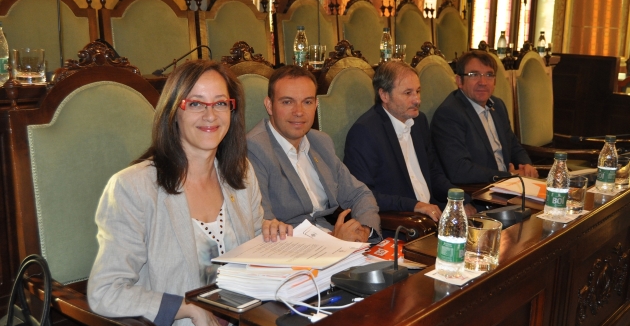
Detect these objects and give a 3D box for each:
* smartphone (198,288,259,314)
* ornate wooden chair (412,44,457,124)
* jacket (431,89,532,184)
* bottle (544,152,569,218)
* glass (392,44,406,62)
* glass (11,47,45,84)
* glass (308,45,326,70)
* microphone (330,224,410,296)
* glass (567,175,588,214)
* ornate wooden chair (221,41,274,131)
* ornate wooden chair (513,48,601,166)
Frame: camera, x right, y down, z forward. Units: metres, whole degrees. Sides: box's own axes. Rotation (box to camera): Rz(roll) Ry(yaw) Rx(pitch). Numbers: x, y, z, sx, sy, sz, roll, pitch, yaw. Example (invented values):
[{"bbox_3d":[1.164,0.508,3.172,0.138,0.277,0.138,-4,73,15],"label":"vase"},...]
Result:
[{"bbox_3d":[-0.175,0.281,1.398,0.131,0.008,0.066,8,13,37],"label":"smartphone"},{"bbox_3d":[0.745,0.082,3.112,0.640,1.230,0.560,10,14,42],"label":"ornate wooden chair"},{"bbox_3d":[0.816,-0.091,3.279,0.550,0.550,0.450,-8,14,-36],"label":"jacket"},{"bbox_3d":[0.651,0.056,1.828,0.060,0.175,0.060,10,14,42],"label":"bottle"},{"bbox_3d":[0.420,-0.544,3.386,0.073,0.092,0.073,0,11,0],"label":"glass"},{"bbox_3d":[-0.804,-0.270,1.920,0.087,0.091,0.087,10,14,42],"label":"glass"},{"bbox_3d":[0.010,-0.436,2.815,0.073,0.094,0.073,0,11,0],"label":"glass"},{"bbox_3d":[0.114,0.185,1.345,0.135,0.130,0.130,10,15,40],"label":"microphone"},{"bbox_3d":[0.708,0.091,1.879,0.087,0.091,0.087,10,14,42],"label":"glass"},{"bbox_3d":[-0.034,0.219,2.313,0.640,1.230,0.560,10,14,42],"label":"ornate wooden chair"},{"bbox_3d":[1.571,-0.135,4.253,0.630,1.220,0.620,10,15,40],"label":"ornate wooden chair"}]

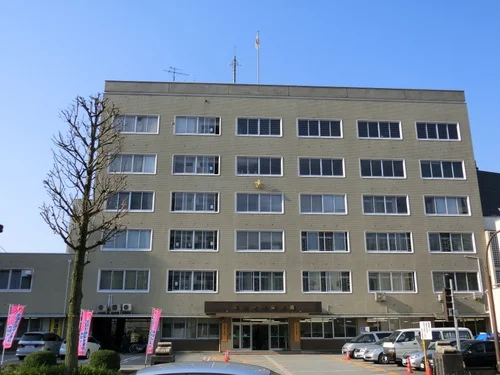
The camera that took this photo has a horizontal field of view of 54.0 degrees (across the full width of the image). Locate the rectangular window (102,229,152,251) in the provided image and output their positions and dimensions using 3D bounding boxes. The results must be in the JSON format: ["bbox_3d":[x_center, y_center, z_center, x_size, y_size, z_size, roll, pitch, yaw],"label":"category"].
[{"bbox_3d":[-11.051,4.699,44.075,4.464,1.972,0.200,1,-17,-4],"label":"rectangular window"}]

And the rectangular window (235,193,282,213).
[{"bbox_3d":[0.991,1.553,47.803,4.680,2.060,0.150,1,-17,-3],"label":"rectangular window"}]

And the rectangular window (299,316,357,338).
[{"bbox_3d":[6.716,11.940,41.922,4.792,1.793,0.200,1,-17,-3],"label":"rectangular window"}]

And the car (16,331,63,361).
[{"bbox_3d":[-14.948,11.369,35.255,1.790,1.760,4.700,1,-17,-4],"label":"car"}]

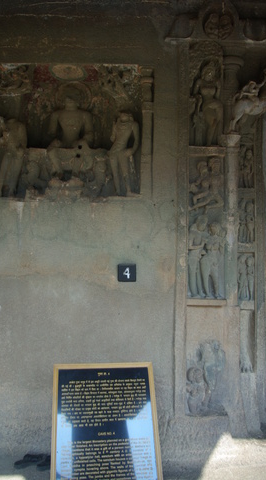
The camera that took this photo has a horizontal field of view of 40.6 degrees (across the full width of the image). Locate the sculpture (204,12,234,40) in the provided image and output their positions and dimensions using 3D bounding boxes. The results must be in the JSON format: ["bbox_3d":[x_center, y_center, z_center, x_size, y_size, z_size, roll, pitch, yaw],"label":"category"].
[{"bbox_3d":[0.844,-2.111,3.562,0.284,0.244,0.100,1,-5,-2],"label":"sculpture"}]

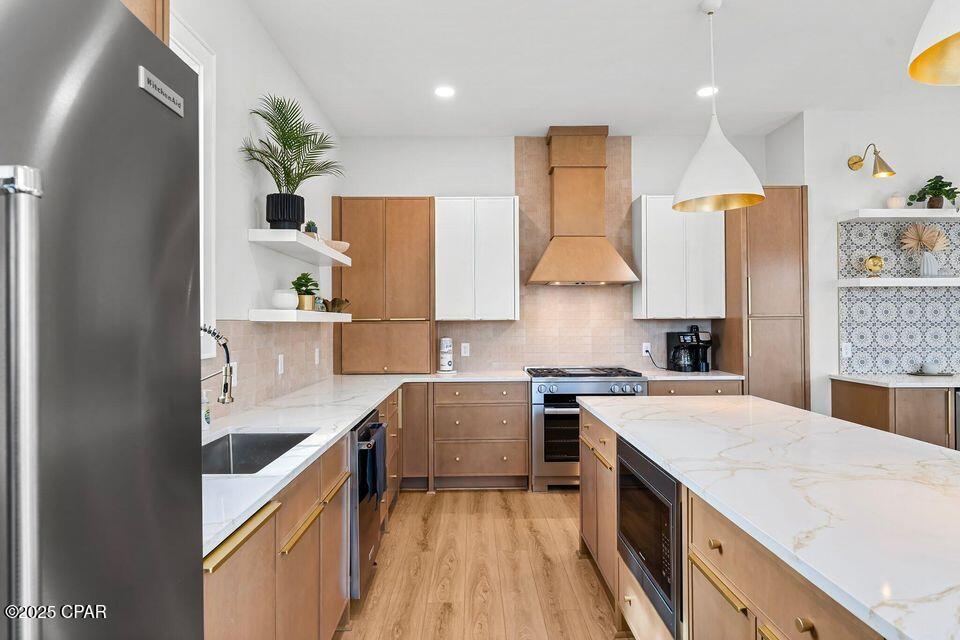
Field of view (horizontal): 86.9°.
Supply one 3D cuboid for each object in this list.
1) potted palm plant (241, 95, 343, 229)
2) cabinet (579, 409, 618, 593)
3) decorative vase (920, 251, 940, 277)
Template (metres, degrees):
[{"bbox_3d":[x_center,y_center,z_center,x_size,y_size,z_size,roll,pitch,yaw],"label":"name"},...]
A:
[{"bbox_3d":[-1.021,-0.866,2.865,0.470,0.753,0.490,0,0,-1],"label":"potted palm plant"},{"bbox_3d":[0.896,0.920,2.561,0.610,0.874,0.745,0,0,-1],"label":"cabinet"},{"bbox_3d":[3.550,-0.442,4.023,0.120,0.210,0.120,0,0,-1],"label":"decorative vase"}]

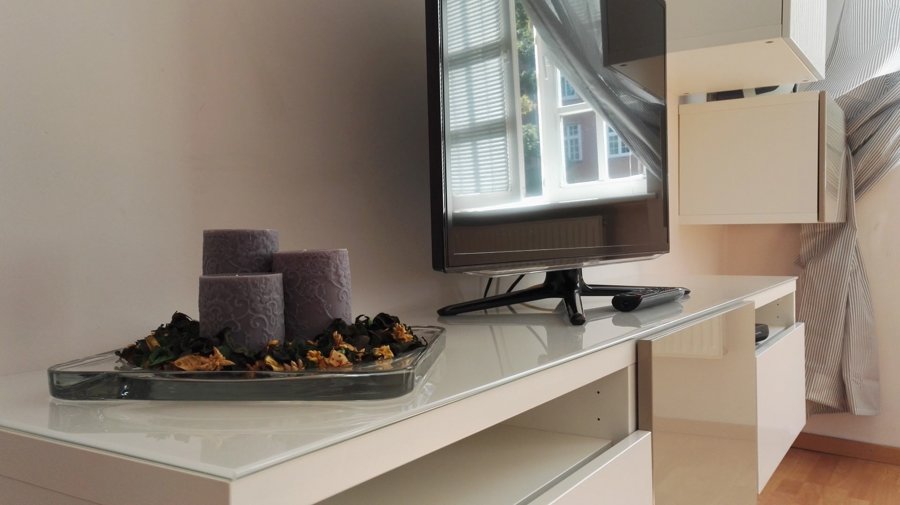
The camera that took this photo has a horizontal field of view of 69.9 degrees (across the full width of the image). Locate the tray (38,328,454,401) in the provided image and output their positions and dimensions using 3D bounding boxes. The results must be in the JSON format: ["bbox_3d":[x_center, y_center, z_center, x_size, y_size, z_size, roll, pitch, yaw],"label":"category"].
[{"bbox_3d":[-0.166,0.098,0.620,0.286,0.023,0.242,0,2,3],"label":"tray"}]

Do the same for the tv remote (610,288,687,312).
[{"bbox_3d":[0.351,0.078,1.126,0.048,0.026,0.208,1,2,37],"label":"tv remote"}]

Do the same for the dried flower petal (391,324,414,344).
[{"bbox_3d":[-0.048,0.084,0.656,0.023,0.020,0.018,0,2,3],"label":"dried flower petal"}]

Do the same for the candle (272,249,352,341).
[{"bbox_3d":[-0.132,0.049,0.619,0.073,0.100,0.073,0,2,3],"label":"candle"}]

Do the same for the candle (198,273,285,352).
[{"bbox_3d":[-0.183,0.060,0.569,0.073,0.081,0.073,0,2,3],"label":"candle"}]

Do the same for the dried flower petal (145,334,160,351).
[{"bbox_3d":[-0.280,0.085,0.606,0.016,0.014,0.012,0,2,3],"label":"dried flower petal"}]

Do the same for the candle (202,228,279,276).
[{"bbox_3d":[-0.208,0.038,0.644,0.073,0.121,0.073,0,2,3],"label":"candle"}]

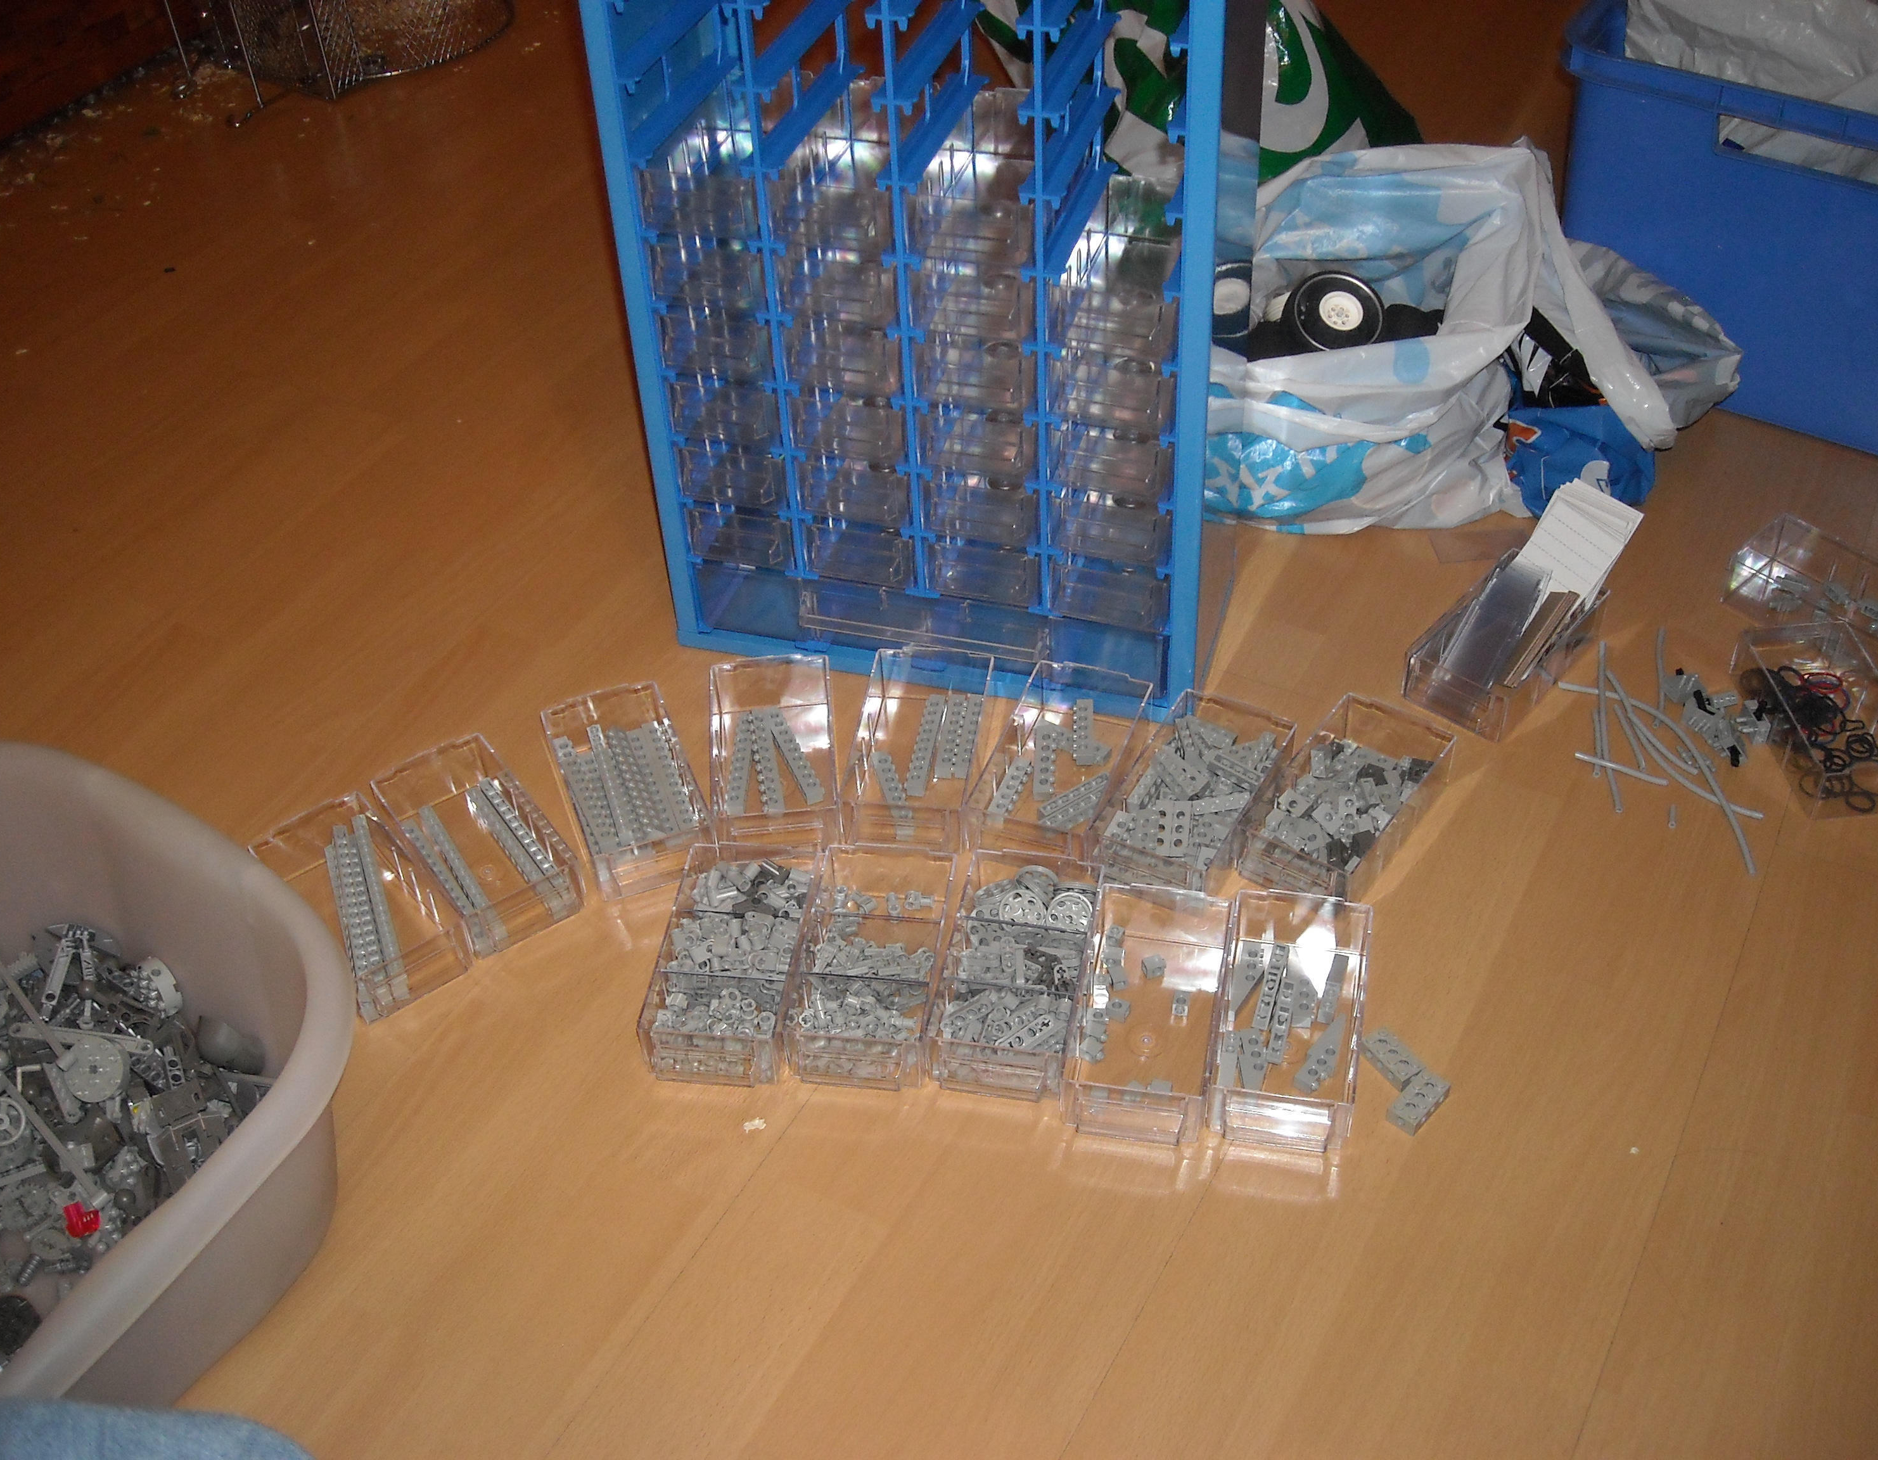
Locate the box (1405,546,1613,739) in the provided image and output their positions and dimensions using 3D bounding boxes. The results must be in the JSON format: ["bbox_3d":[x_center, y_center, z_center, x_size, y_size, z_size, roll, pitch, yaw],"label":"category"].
[{"bbox_3d":[0.334,-0.051,1.155,0.065,0.035,0.128,28,50,31],"label":"box"}]

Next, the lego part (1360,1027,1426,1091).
[{"bbox_3d":[0.219,0.157,0.947,0.016,0.008,0.032,-24,45,-22],"label":"lego part"}]

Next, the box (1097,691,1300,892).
[{"bbox_3d":[0.141,0.038,1.087,0.067,0.034,0.130,19,47,23],"label":"box"}]

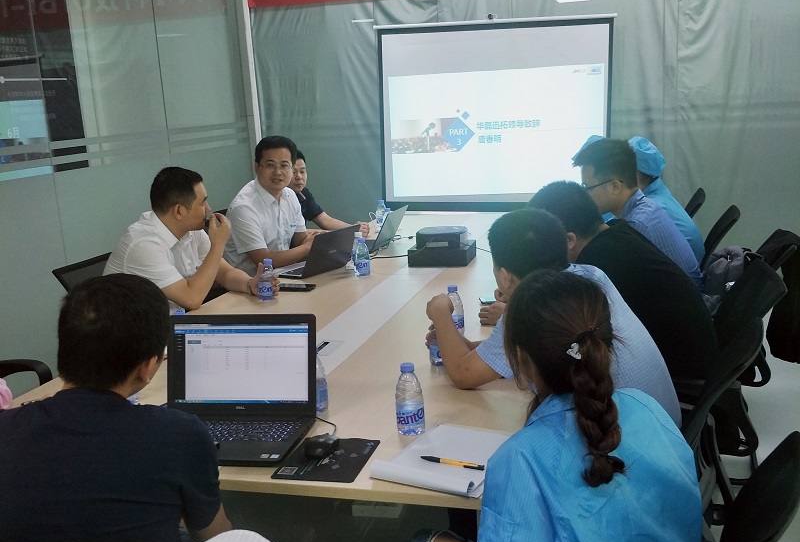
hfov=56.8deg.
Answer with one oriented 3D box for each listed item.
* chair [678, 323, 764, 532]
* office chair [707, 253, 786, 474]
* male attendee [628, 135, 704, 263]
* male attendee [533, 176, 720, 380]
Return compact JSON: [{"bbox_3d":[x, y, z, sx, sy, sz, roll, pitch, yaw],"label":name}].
[{"bbox_3d":[0.658,0.563,2.071,0.600,0.920,0.600,2,15,18],"label":"chair"},{"bbox_3d":[0.945,0.440,2.560,0.620,0.940,0.580,1,15,13],"label":"office chair"},{"bbox_3d":[0.947,0.022,3.284,0.700,1.260,0.500,8,17,33],"label":"male attendee"},{"bbox_3d":[0.631,0.301,2.376,0.700,1.190,0.530,10,19,39],"label":"male attendee"}]

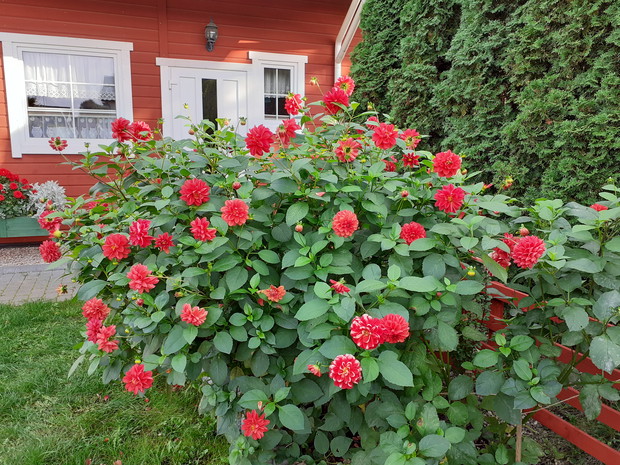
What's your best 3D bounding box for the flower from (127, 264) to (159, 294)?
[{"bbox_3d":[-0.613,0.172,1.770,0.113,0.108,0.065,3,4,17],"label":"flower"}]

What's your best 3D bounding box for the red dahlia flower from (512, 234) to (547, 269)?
[{"bbox_3d":[0.735,0.064,1.630,0.112,0.112,0.070,5,0,24],"label":"red dahlia flower"}]

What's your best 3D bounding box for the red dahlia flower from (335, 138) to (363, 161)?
[{"bbox_3d":[0.143,-0.308,1.814,0.097,0.093,0.053,1,12,6],"label":"red dahlia flower"}]

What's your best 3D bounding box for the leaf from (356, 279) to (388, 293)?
[{"bbox_3d":[0.214,0.184,1.680,0.104,0.022,0.060,-6,37,-9],"label":"leaf"}]

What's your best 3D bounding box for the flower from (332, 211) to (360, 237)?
[{"bbox_3d":[0.123,-0.029,1.670,0.090,0.093,0.062,1,1,1],"label":"flower"}]

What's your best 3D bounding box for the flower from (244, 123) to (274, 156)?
[{"bbox_3d":[-0.195,-0.356,1.870,0.113,0.118,0.070,5,0,27],"label":"flower"}]

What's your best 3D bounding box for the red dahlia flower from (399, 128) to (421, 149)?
[{"bbox_3d":[0.393,-0.373,1.920,0.090,0.085,0.050,-2,15,-11],"label":"red dahlia flower"}]

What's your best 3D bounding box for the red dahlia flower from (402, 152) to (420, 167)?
[{"bbox_3d":[0.395,-0.284,1.880,0.069,0.060,0.030,1,-9,6],"label":"red dahlia flower"}]

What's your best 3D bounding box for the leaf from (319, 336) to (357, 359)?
[{"bbox_3d":[0.089,0.373,1.570,0.126,0.020,0.085,-1,53,3],"label":"leaf"}]

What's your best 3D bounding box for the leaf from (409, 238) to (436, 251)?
[{"bbox_3d":[0.389,0.041,1.670,0.095,0.052,0.020,0,-30,0],"label":"leaf"}]

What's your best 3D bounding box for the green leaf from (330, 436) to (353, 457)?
[{"bbox_3d":[0.114,0.774,1.750,0.085,0.070,0.020,0,-30,0],"label":"green leaf"}]

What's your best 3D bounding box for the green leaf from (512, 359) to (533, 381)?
[{"bbox_3d":[0.694,0.449,1.580,0.050,0.014,0.090,-41,54,-18],"label":"green leaf"}]

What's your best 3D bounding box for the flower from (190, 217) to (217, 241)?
[{"bbox_3d":[-0.390,-0.015,1.770,0.095,0.088,0.065,6,11,28],"label":"flower"}]

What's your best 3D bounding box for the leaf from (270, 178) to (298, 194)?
[{"bbox_3d":[-0.095,-0.171,1.800,0.105,0.015,0.066,-3,41,-3],"label":"leaf"}]

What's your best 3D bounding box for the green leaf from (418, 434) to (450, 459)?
[{"bbox_3d":[0.399,0.686,1.550,0.100,0.015,0.072,-13,48,-4],"label":"green leaf"}]

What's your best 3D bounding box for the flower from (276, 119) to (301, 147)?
[{"bbox_3d":[-0.082,-0.383,1.850,0.065,0.100,0.098,8,4,-28],"label":"flower"}]

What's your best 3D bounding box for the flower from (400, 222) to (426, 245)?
[{"bbox_3d":[0.354,0.007,1.652,0.089,0.089,0.056,2,-14,6],"label":"flower"}]

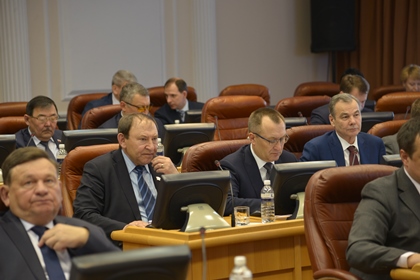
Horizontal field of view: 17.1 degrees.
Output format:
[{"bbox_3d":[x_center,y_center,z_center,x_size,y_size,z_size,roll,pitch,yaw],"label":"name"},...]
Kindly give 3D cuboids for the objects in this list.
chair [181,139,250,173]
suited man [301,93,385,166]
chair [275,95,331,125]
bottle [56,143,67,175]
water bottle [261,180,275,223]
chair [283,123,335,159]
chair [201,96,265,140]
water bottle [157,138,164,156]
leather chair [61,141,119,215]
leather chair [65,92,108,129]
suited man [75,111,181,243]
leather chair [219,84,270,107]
[{"bbox_3d":[0.214,0.585,7.103,0.640,1.130,0.680,-5,7,-26],"label":"chair"},{"bbox_3d":[0.835,0.391,7.568,0.600,1.270,0.800,-5,7,-26],"label":"suited man"},{"bbox_3d":[0.792,0.280,9.674,0.640,1.130,0.680,-4,7,-20],"label":"chair"},{"bbox_3d":[-0.878,0.130,8.361,0.063,0.205,0.063,-2,6,0],"label":"bottle"},{"bbox_3d":[0.283,0.303,6.861,0.066,0.210,0.066,-2,6,0],"label":"water bottle"},{"bbox_3d":[0.771,0.505,7.595,0.640,1.130,0.680,-4,7,-25],"label":"chair"},{"bbox_3d":[0.294,0.247,10.039,0.640,1.100,0.680,-4,7,-22],"label":"chair"},{"bbox_3d":[-0.317,0.096,8.811,0.066,0.210,0.066,-2,6,0],"label":"water bottle"},{"bbox_3d":[-0.390,0.580,6.940,0.640,1.100,0.680,-6,7,-33],"label":"leather chair"},{"bbox_3d":[-0.781,0.220,10.828,0.640,1.130,0.680,-4,7,-22],"label":"leather chair"},{"bbox_3d":[-0.239,0.513,6.749,0.620,1.270,0.820,-6,8,-36],"label":"suited man"},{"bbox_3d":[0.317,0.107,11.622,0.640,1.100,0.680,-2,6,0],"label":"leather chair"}]

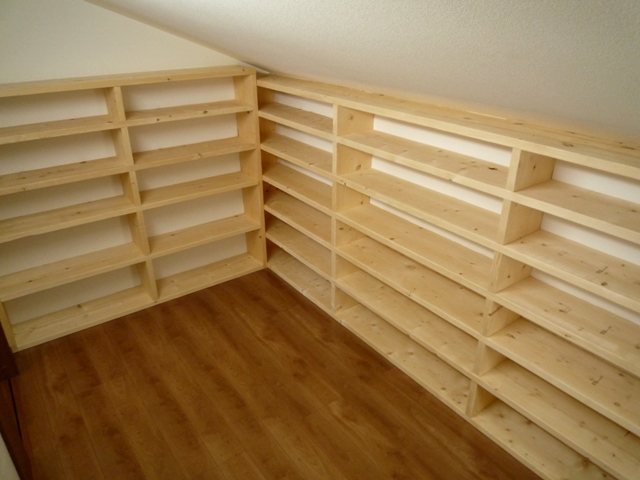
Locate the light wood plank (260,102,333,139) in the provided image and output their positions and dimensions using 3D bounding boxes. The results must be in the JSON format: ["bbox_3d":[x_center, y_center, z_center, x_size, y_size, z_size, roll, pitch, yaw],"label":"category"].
[{"bbox_3d":[-0.128,-0.834,3.212,0.284,0.039,1.094,-18,31,-32],"label":"light wood plank"}]

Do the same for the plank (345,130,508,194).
[{"bbox_3d":[0.547,-0.424,2.374,0.284,0.039,1.121,-18,31,-32],"label":"plank"}]

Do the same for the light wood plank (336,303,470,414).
[{"bbox_3d":[0.552,0.704,2.930,0.284,0.039,1.121,-18,31,-32],"label":"light wood plank"}]

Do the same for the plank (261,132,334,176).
[{"bbox_3d":[-0.127,-0.618,3.318,0.284,0.039,1.094,-18,31,-32],"label":"plank"}]

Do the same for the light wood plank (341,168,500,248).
[{"bbox_3d":[0.548,-0.208,2.481,0.284,0.039,1.121,-18,31,-32],"label":"light wood plank"}]

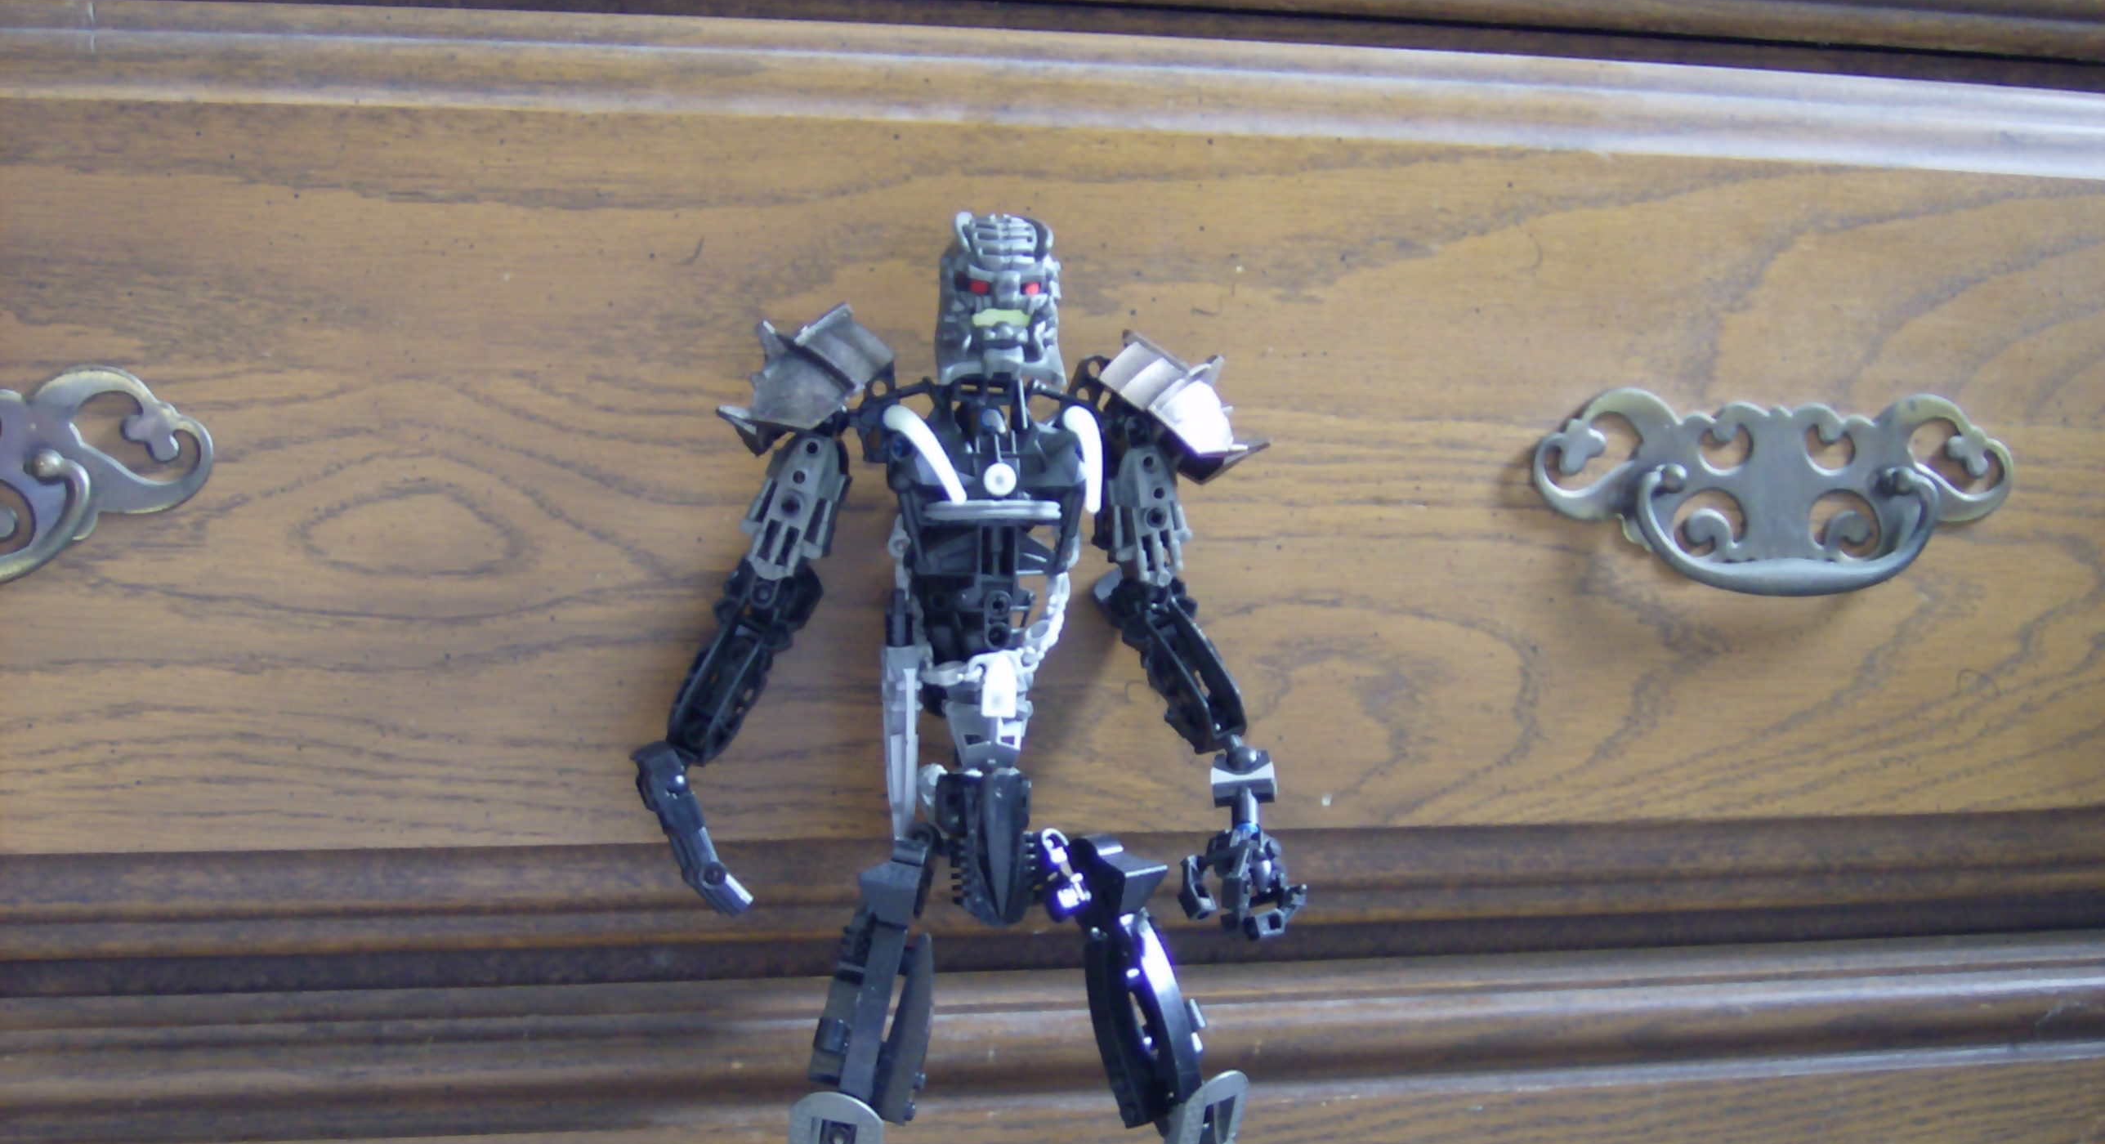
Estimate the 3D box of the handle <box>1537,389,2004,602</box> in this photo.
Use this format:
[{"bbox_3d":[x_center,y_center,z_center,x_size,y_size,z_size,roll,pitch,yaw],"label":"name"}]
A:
[{"bbox_3d":[0.221,-0.023,0.830,0.161,0.062,0.022,0,1,-13],"label":"handle"}]

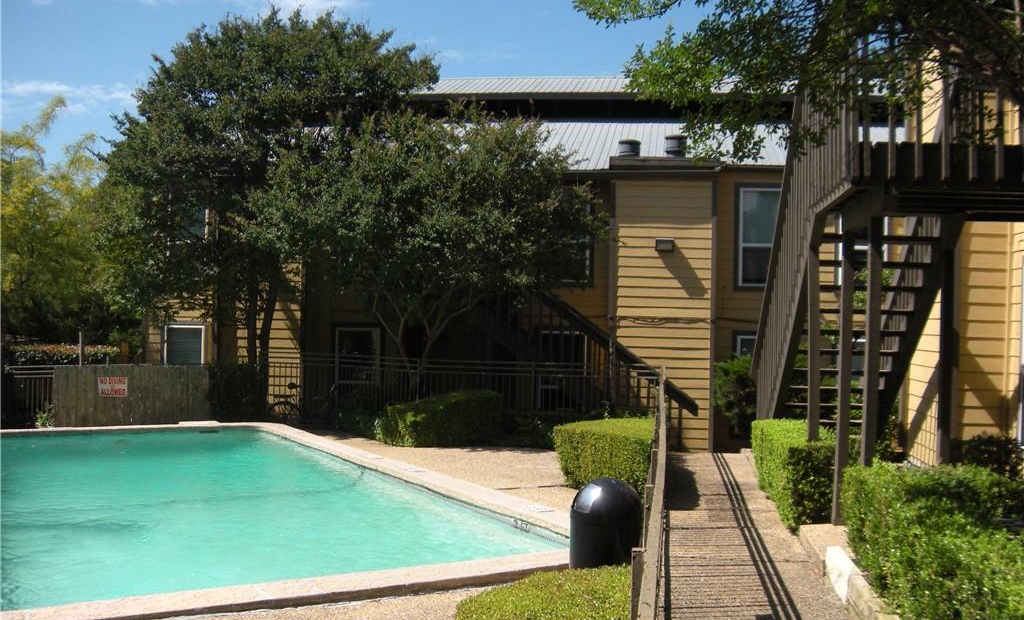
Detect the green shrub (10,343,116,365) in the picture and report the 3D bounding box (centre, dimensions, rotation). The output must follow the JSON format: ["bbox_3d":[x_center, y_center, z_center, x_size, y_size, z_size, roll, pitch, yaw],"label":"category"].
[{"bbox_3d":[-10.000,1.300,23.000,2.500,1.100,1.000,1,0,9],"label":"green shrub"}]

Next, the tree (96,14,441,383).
[{"bbox_3d":[-4.200,-1.500,17.900,5.800,7.400,5.400,1,0,0],"label":"tree"}]

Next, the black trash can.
[{"bbox_3d":[0.690,1.660,7.550,0.530,0.870,0.530,1,0,0],"label":"black trash can"}]

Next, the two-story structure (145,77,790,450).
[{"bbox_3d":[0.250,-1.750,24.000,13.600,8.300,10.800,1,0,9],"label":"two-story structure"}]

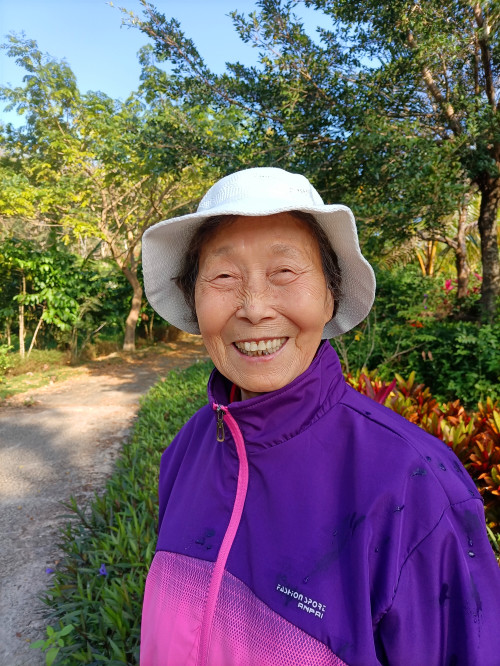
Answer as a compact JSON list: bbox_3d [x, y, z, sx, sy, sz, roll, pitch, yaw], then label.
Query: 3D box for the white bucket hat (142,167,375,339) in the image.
[{"bbox_3d":[0.012,-0.107,0.610,0.285,0.150,0.285,-6,-17,6],"label":"white bucket hat"}]

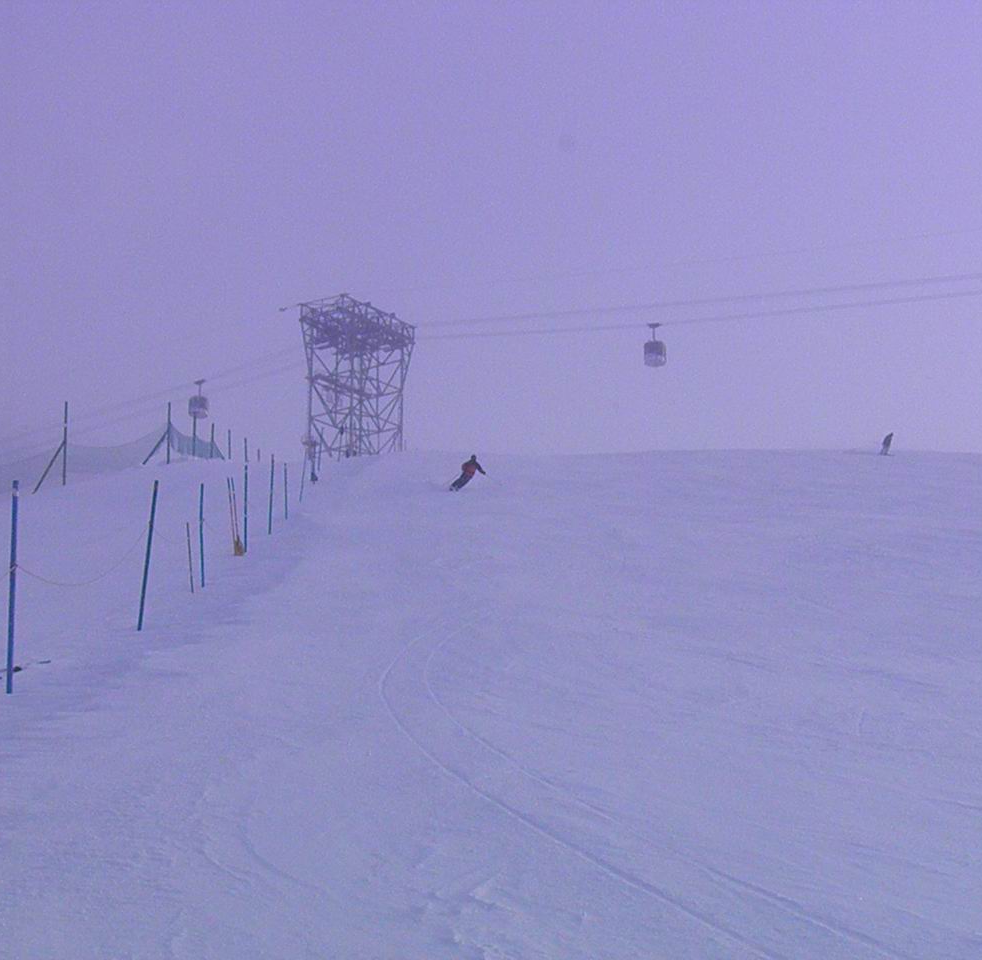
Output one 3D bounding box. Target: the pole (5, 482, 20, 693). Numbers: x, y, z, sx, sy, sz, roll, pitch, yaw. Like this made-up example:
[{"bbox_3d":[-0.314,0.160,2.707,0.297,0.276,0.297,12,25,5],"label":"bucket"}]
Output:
[{"bbox_3d":[-3.934,0.869,18.858,0.042,1.780,0.042,-2,-16,0],"label":"pole"}]

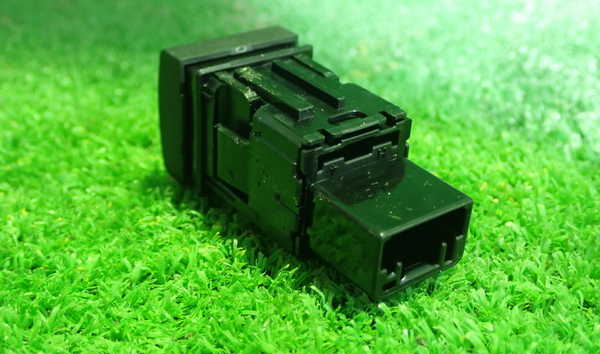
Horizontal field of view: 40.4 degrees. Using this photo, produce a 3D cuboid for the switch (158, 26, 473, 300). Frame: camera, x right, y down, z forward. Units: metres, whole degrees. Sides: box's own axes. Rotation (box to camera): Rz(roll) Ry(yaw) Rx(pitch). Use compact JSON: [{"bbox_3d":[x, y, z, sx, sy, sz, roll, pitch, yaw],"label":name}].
[{"bbox_3d":[0.001,-0.004,0.147,0.026,0.025,0.062,-17,35,-31],"label":"switch"}]

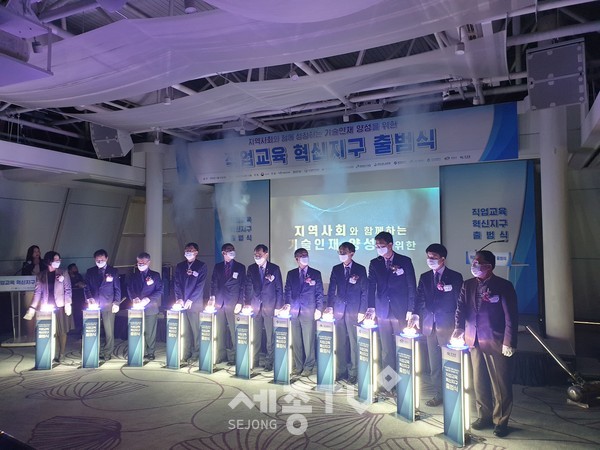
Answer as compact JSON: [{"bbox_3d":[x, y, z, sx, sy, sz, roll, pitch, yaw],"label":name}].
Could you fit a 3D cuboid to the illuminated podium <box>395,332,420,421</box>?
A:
[{"bbox_3d":[1.079,1.459,4.412,0.140,0.825,0.215,2,-3,-40],"label":"illuminated podium"}]

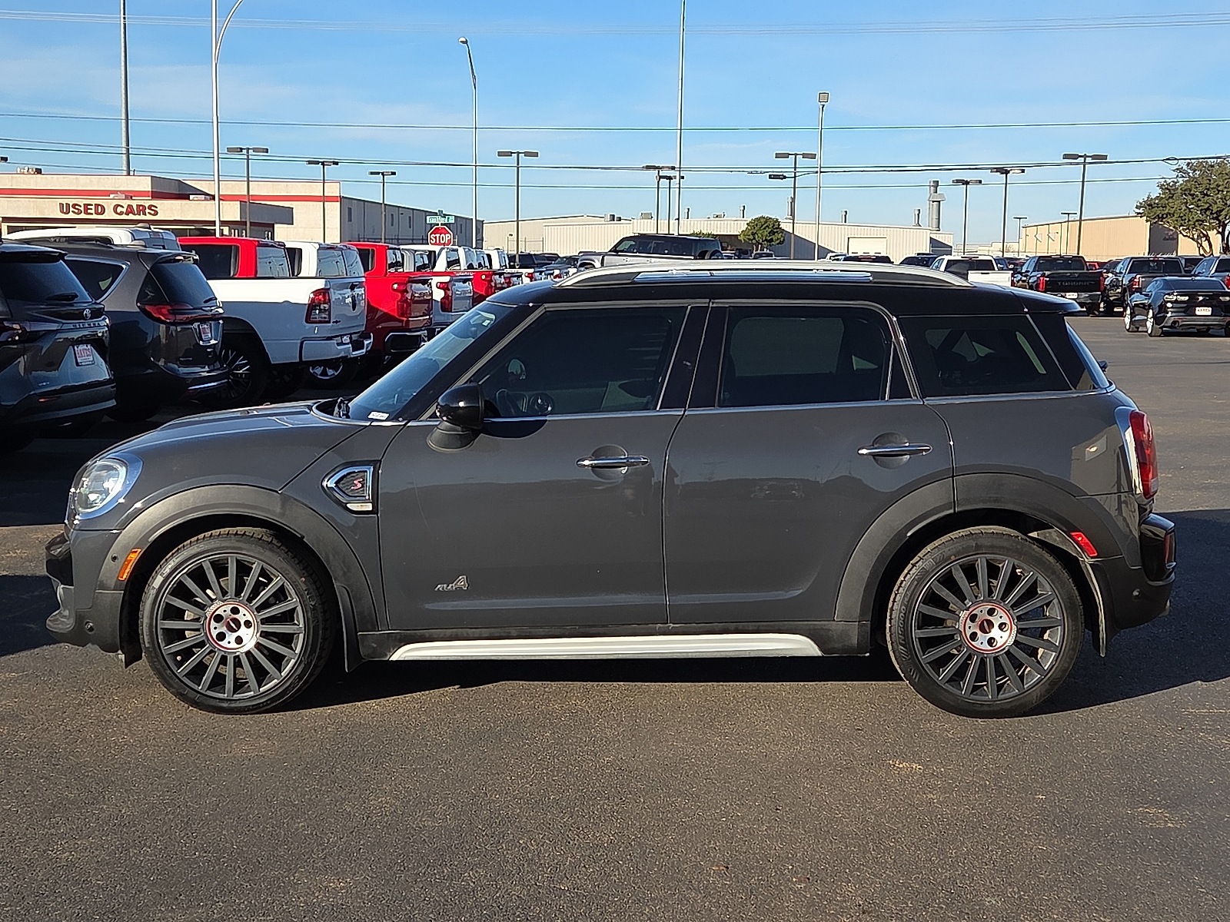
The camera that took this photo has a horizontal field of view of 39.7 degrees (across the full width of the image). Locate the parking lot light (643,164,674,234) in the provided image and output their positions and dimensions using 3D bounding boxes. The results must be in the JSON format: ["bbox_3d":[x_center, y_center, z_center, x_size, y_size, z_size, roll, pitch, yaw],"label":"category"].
[{"bbox_3d":[2.546,-13.682,100.088,2.100,7.220,0.600,0,7,0],"label":"parking lot light"}]

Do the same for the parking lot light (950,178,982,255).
[{"bbox_3d":[20.555,-13.190,100.386,1.750,6.740,0.550,0,7,0],"label":"parking lot light"}]

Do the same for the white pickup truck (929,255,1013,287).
[{"bbox_3d":[10.551,-5.196,51.443,2.030,1.920,5.800,0,7,-1],"label":"white pickup truck"}]

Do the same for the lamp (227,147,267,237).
[{"bbox_3d":[-16.599,-10.827,77.385,1.870,6.720,0.550,0,7,0],"label":"lamp"}]

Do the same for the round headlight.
[{"bbox_3d":[-1.871,0.096,6.229,0.220,0.220,0.240,-1,7,-7],"label":"round headlight"}]

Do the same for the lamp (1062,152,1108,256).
[{"bbox_3d":[20.658,-10.230,75.377,1.950,6.580,0.550,0,7,0],"label":"lamp"}]

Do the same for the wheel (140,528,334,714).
[{"bbox_3d":[-1.346,0.570,6.076,0.670,0.670,0.230,0,7,-2],"label":"wheel"}]

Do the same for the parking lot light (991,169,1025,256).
[{"bbox_3d":[20.382,-11.923,89.385,1.800,6.740,0.550,0,7,0],"label":"parking lot light"}]

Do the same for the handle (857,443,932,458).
[{"bbox_3d":[0.981,-0.039,5.970,0.264,0.050,0.055,0,7,-2],"label":"handle"}]

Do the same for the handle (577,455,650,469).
[{"bbox_3d":[-0.005,0.003,5.939,0.250,0.047,0.055,0,7,1],"label":"handle"}]

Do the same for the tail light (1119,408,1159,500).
[{"bbox_3d":[1.855,-0.028,6.049,0.190,0.315,0.220,0,7,1],"label":"tail light"}]

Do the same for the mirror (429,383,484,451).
[{"bbox_3d":[-0.545,-0.153,5.898,0.180,0.225,0.210,0,7,1],"label":"mirror"}]

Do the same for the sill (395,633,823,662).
[{"bbox_3d":[-0.032,0.659,6.057,1.544,0.095,0.085,0,7,-2],"label":"sill"}]

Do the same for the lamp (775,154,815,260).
[{"bbox_3d":[9.235,-12.291,88.167,2.250,7.250,0.600,1,7,6],"label":"lamp"}]

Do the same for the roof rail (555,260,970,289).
[{"bbox_3d":[0.527,-0.675,6.155,1.500,0.100,0.080,0,7,1],"label":"roof rail"}]

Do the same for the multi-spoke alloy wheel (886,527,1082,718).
[{"bbox_3d":[1.323,0.583,6.152,0.670,0.670,0.230,0,7,-2],"label":"multi-spoke alloy wheel"}]

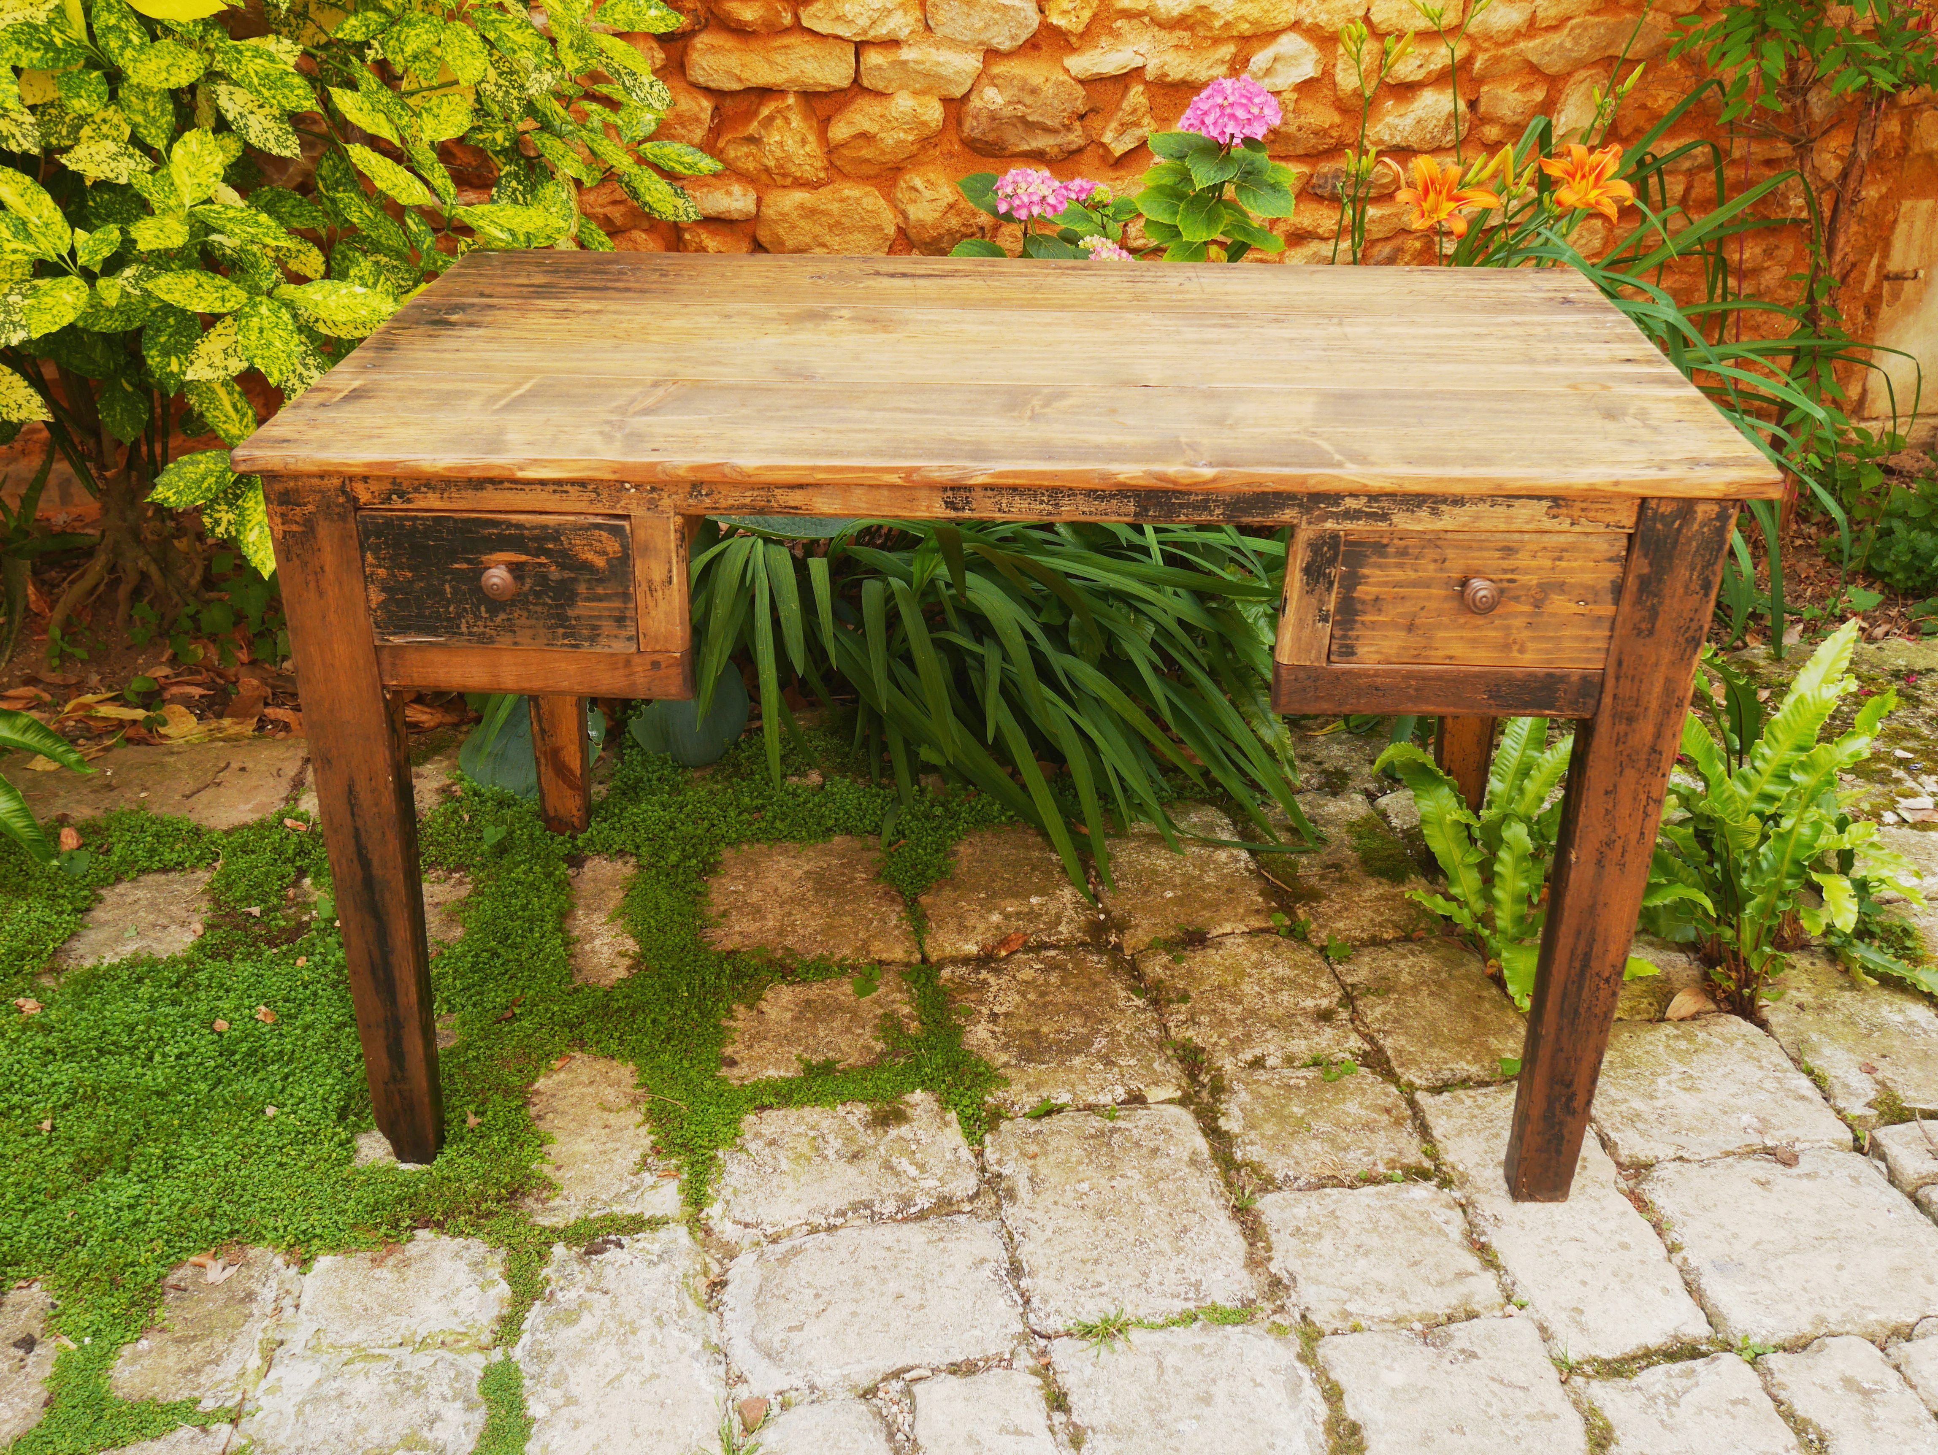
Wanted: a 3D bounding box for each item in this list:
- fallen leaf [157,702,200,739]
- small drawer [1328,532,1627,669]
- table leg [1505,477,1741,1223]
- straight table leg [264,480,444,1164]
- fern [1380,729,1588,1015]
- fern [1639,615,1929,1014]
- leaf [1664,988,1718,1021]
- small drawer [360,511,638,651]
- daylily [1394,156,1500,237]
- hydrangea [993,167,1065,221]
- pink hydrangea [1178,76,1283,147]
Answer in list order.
[{"bbox_3d":[-1.129,-0.008,2.560,0.061,0.033,0.059,1,28,3],"label":"fallen leaf"},{"bbox_3d":[0.419,-0.181,1.595,0.225,0.120,0.394,1,28,3],"label":"small drawer"},{"bbox_3d":[0.556,0.125,1.597,0.072,0.722,0.066,3,29,2],"label":"table leg"},{"bbox_3d":[-0.542,0.098,1.648,0.072,0.722,0.066,3,29,2],"label":"straight table leg"},{"bbox_3d":[0.575,0.126,2.021,0.246,0.325,0.246,1,28,3],"label":"fern"},{"bbox_3d":[0.910,0.095,1.985,0.335,0.414,0.295,1,28,3],"label":"fern"},{"bbox_3d":[0.801,0.309,1.989,0.069,0.024,0.041,-15,32,-25],"label":"leaf"},{"bbox_3d":[-0.380,-0.200,1.632,0.225,0.120,0.394,1,28,3],"label":"small drawer"},{"bbox_3d":[0.588,-0.652,2.205,0.128,0.103,0.108,4,29,8],"label":"daylily"},{"bbox_3d":[0.086,-0.769,2.586,0.106,0.079,0.103,1,28,3],"label":"hydrangea"},{"bbox_3d":[0.371,-0.875,2.546,0.143,0.108,0.143,1,28,3],"label":"pink hydrangea"}]

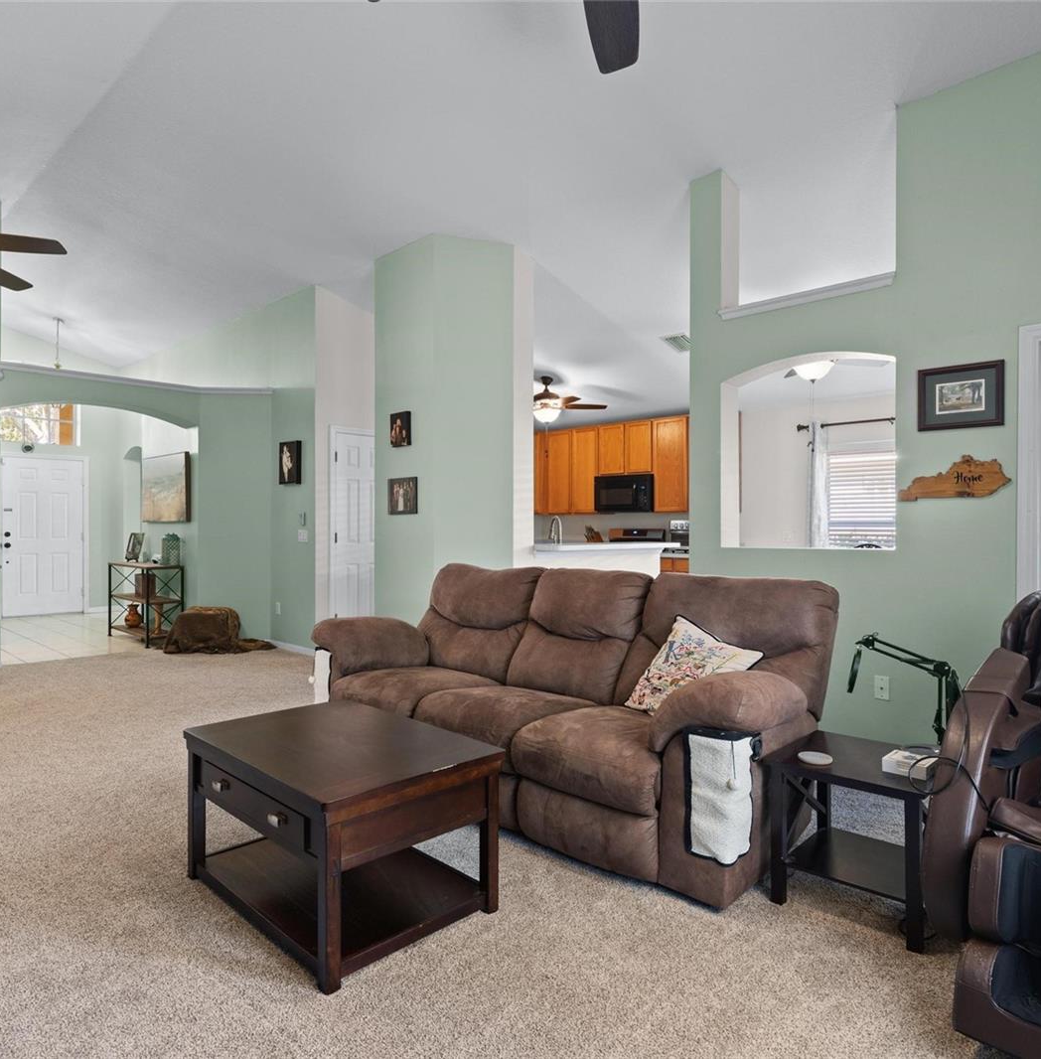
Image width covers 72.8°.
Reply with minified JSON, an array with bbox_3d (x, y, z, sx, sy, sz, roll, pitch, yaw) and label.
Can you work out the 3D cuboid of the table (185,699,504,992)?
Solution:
[{"bbox_3d":[-0.602,0.935,2.297,0.925,0.490,0.605,0,0,44],"label":"table"}]

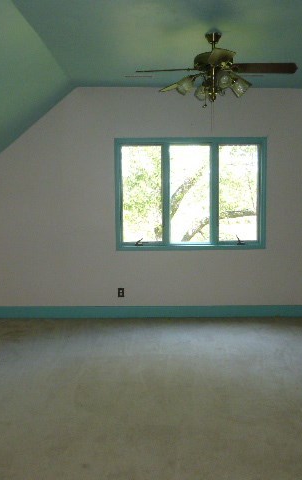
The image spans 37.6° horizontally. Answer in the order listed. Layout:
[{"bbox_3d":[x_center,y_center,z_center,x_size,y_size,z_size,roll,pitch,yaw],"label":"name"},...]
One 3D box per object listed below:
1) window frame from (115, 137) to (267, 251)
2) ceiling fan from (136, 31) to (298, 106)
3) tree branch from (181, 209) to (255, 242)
[{"bbox_3d":[0.484,-0.546,5.347,1.808,1.336,0.100,0,7,0],"label":"window frame"},{"bbox_3d":[0.479,-1.300,3.378,1.215,0.538,1.191,0,7,0],"label":"ceiling fan"},{"bbox_3d":[1.253,-0.269,8.234,1.398,0.575,0.450,0,7,0],"label":"tree branch"}]

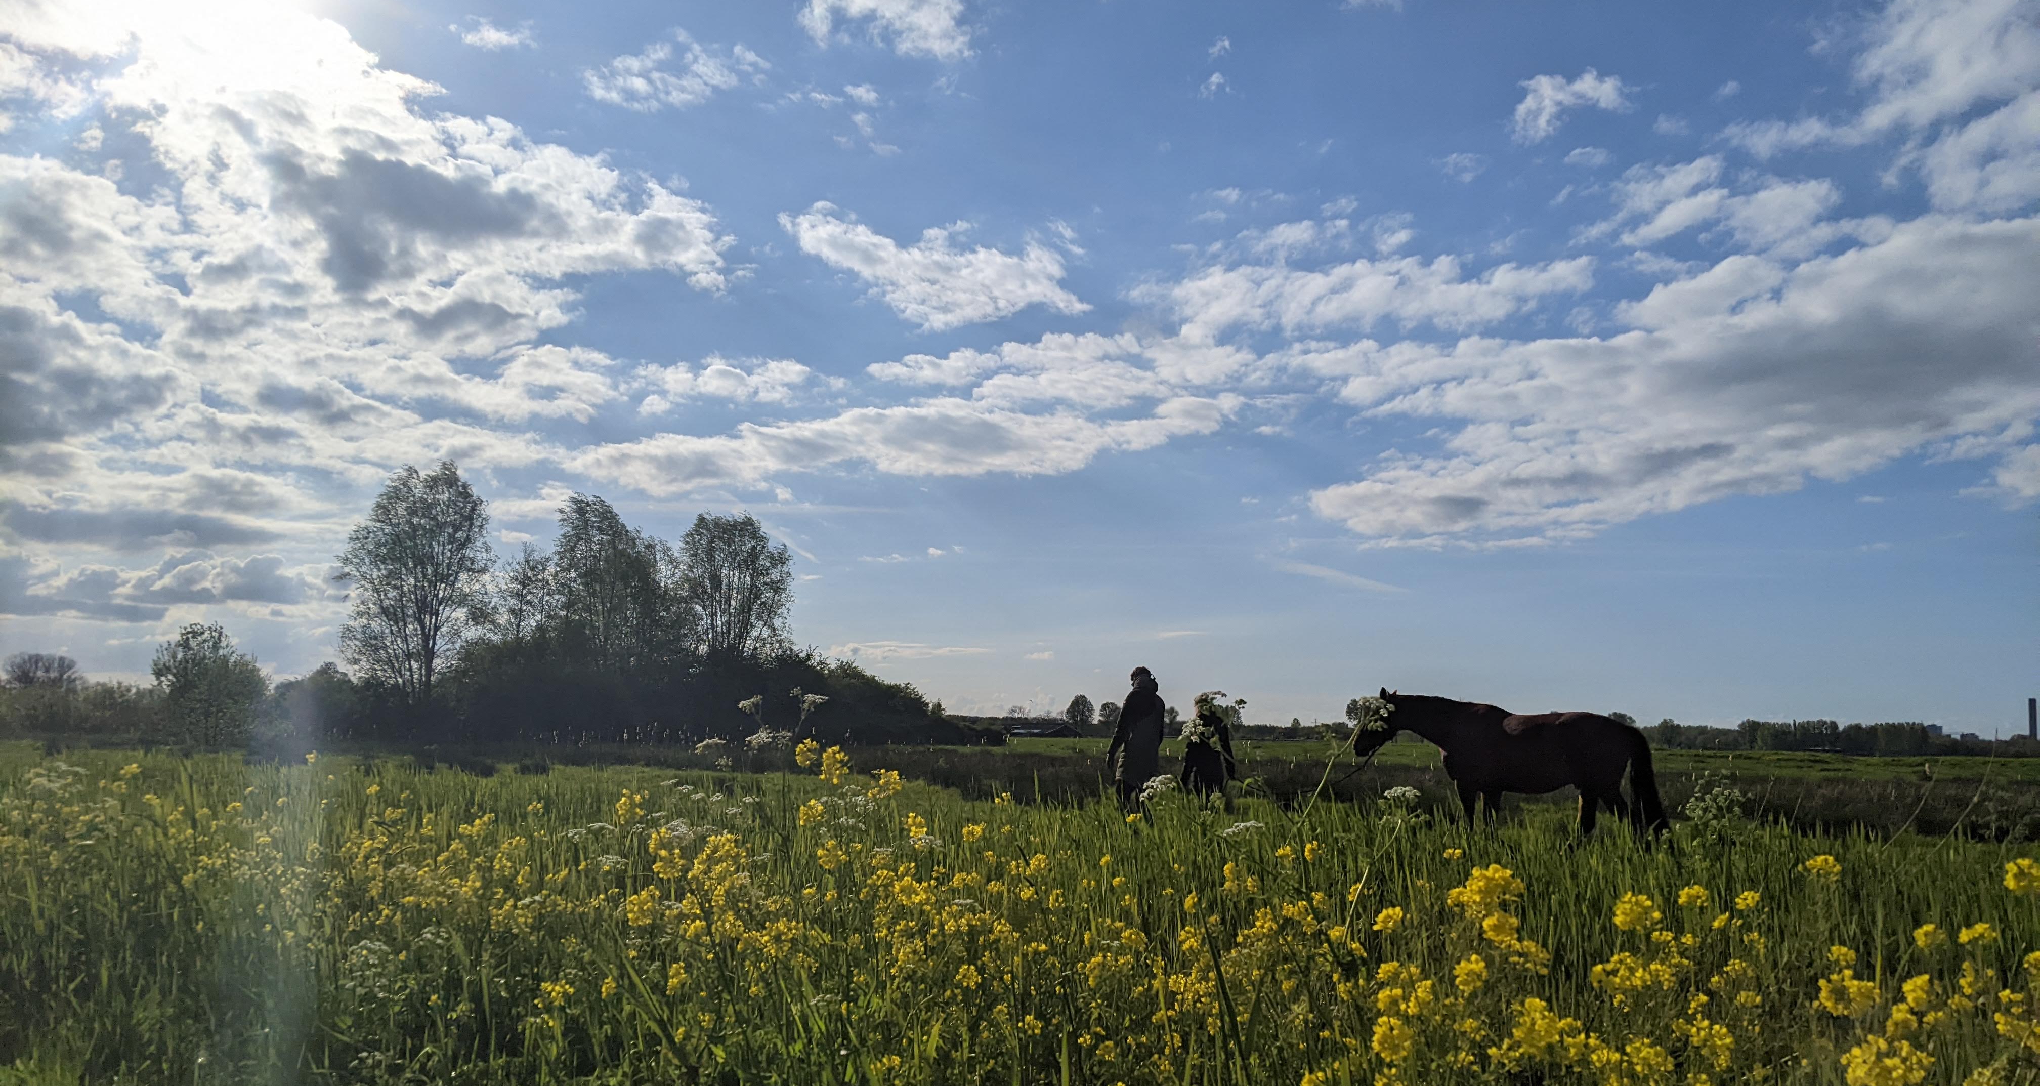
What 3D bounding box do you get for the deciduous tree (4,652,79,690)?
[{"bbox_3d":[-92.320,13.970,150.000,7.510,7.360,7.140,5,-8,-31],"label":"deciduous tree"}]

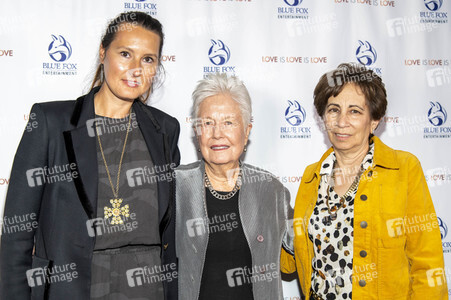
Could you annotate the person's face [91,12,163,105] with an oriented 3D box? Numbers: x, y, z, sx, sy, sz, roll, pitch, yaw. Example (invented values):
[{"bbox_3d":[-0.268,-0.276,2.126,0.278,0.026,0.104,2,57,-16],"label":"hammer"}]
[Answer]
[{"bbox_3d":[-0.267,-0.252,1.890,0.180,0.260,0.215,9,-2,-18],"label":"person's face"}]

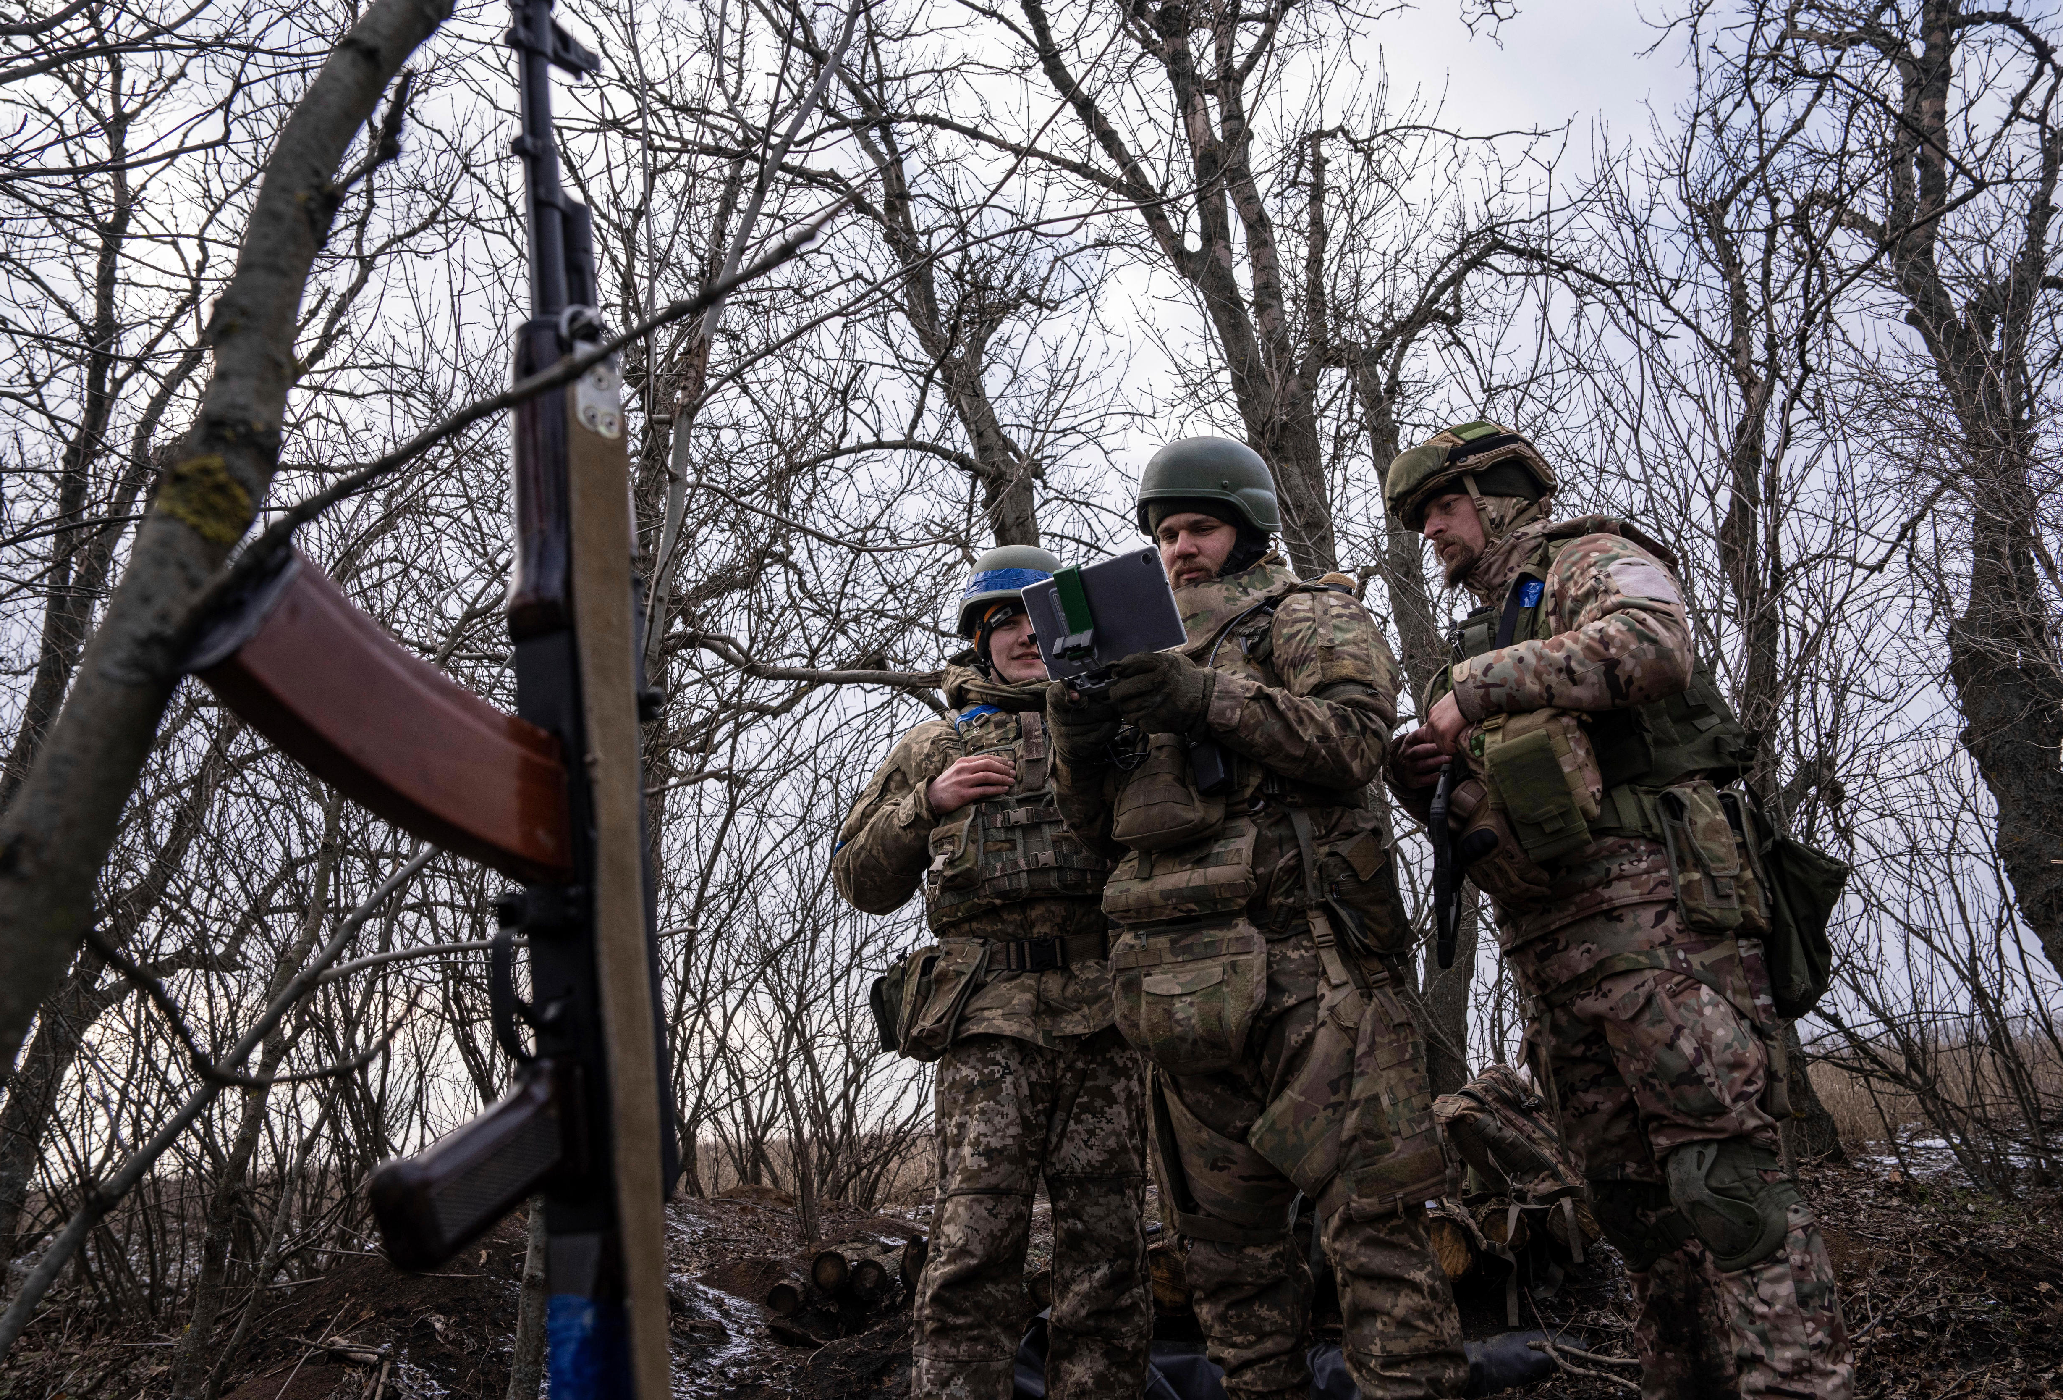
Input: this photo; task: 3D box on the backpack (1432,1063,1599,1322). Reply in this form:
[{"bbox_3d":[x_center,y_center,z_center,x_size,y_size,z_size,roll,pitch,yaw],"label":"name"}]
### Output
[{"bbox_3d":[1.295,1.180,3.740,0.240,0.390,0.270,-40,-3,-8],"label":"backpack"}]

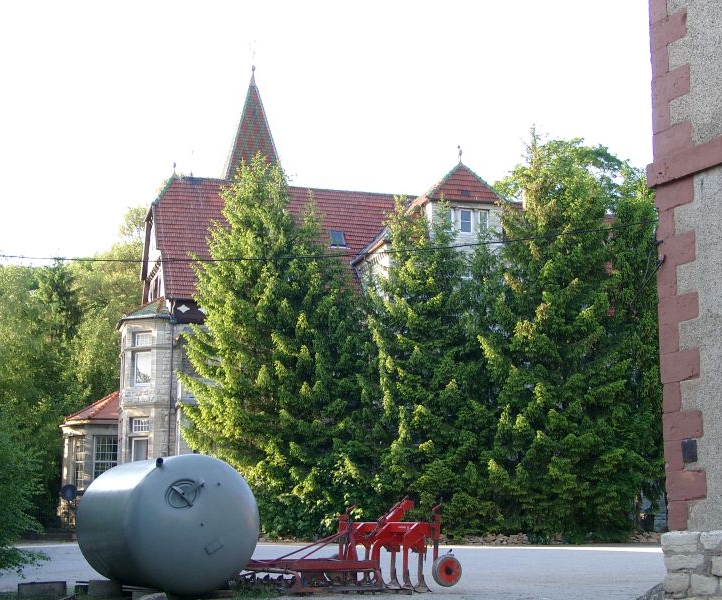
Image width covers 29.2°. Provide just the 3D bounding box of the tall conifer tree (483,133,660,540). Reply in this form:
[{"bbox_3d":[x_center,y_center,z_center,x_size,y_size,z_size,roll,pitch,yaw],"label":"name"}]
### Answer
[{"bbox_3d":[8.747,1.303,57.654,7.170,17.160,6.500,0,-10,0],"label":"tall conifer tree"}]

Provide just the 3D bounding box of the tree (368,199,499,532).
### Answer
[{"bbox_3d":[3.027,2.675,57.917,5.400,14.230,5.200,0,-10,0],"label":"tree"}]

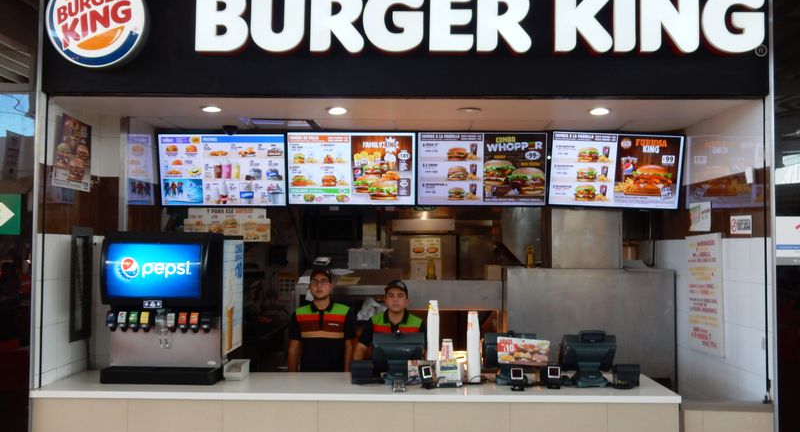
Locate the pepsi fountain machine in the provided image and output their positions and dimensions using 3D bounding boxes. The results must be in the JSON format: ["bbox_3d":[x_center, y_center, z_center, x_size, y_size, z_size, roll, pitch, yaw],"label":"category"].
[{"bbox_3d":[-1.587,0.627,4.953,0.775,0.992,0.710,0,-2,0],"label":"pepsi fountain machine"}]

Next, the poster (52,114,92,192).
[{"bbox_3d":[-2.259,-0.429,4.826,0.020,0.500,0.490,0,-2,0],"label":"poster"}]

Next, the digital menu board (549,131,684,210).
[{"bbox_3d":[1.794,-0.378,5.781,1.105,0.632,0.060,2,7,1],"label":"digital menu board"}]

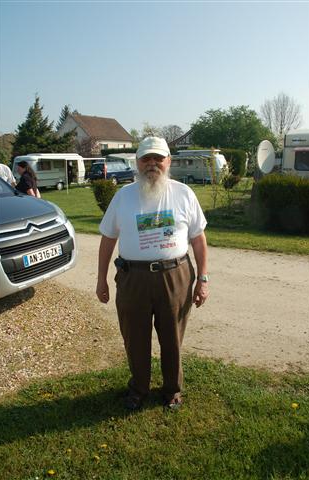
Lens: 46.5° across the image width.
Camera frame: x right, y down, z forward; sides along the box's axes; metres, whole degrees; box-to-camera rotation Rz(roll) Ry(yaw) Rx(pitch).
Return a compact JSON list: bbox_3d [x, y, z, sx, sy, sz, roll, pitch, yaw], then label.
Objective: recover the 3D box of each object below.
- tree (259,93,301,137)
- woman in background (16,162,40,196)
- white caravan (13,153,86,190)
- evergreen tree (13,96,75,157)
[{"bbox_3d":[18.543,-15.644,52.921,6.400,12.200,6.400,0,12,0],"label":"tree"},{"bbox_3d":[-2.312,-0.573,6.520,0.420,1.640,0.480,4,12,17],"label":"woman in background"},{"bbox_3d":[-6.893,-4.581,24.072,2.050,2.320,4.500,10,15,39],"label":"white caravan"},{"bbox_3d":[-9.533,-8.648,30.885,5.200,7.500,5.200,0,12,0],"label":"evergreen tree"}]

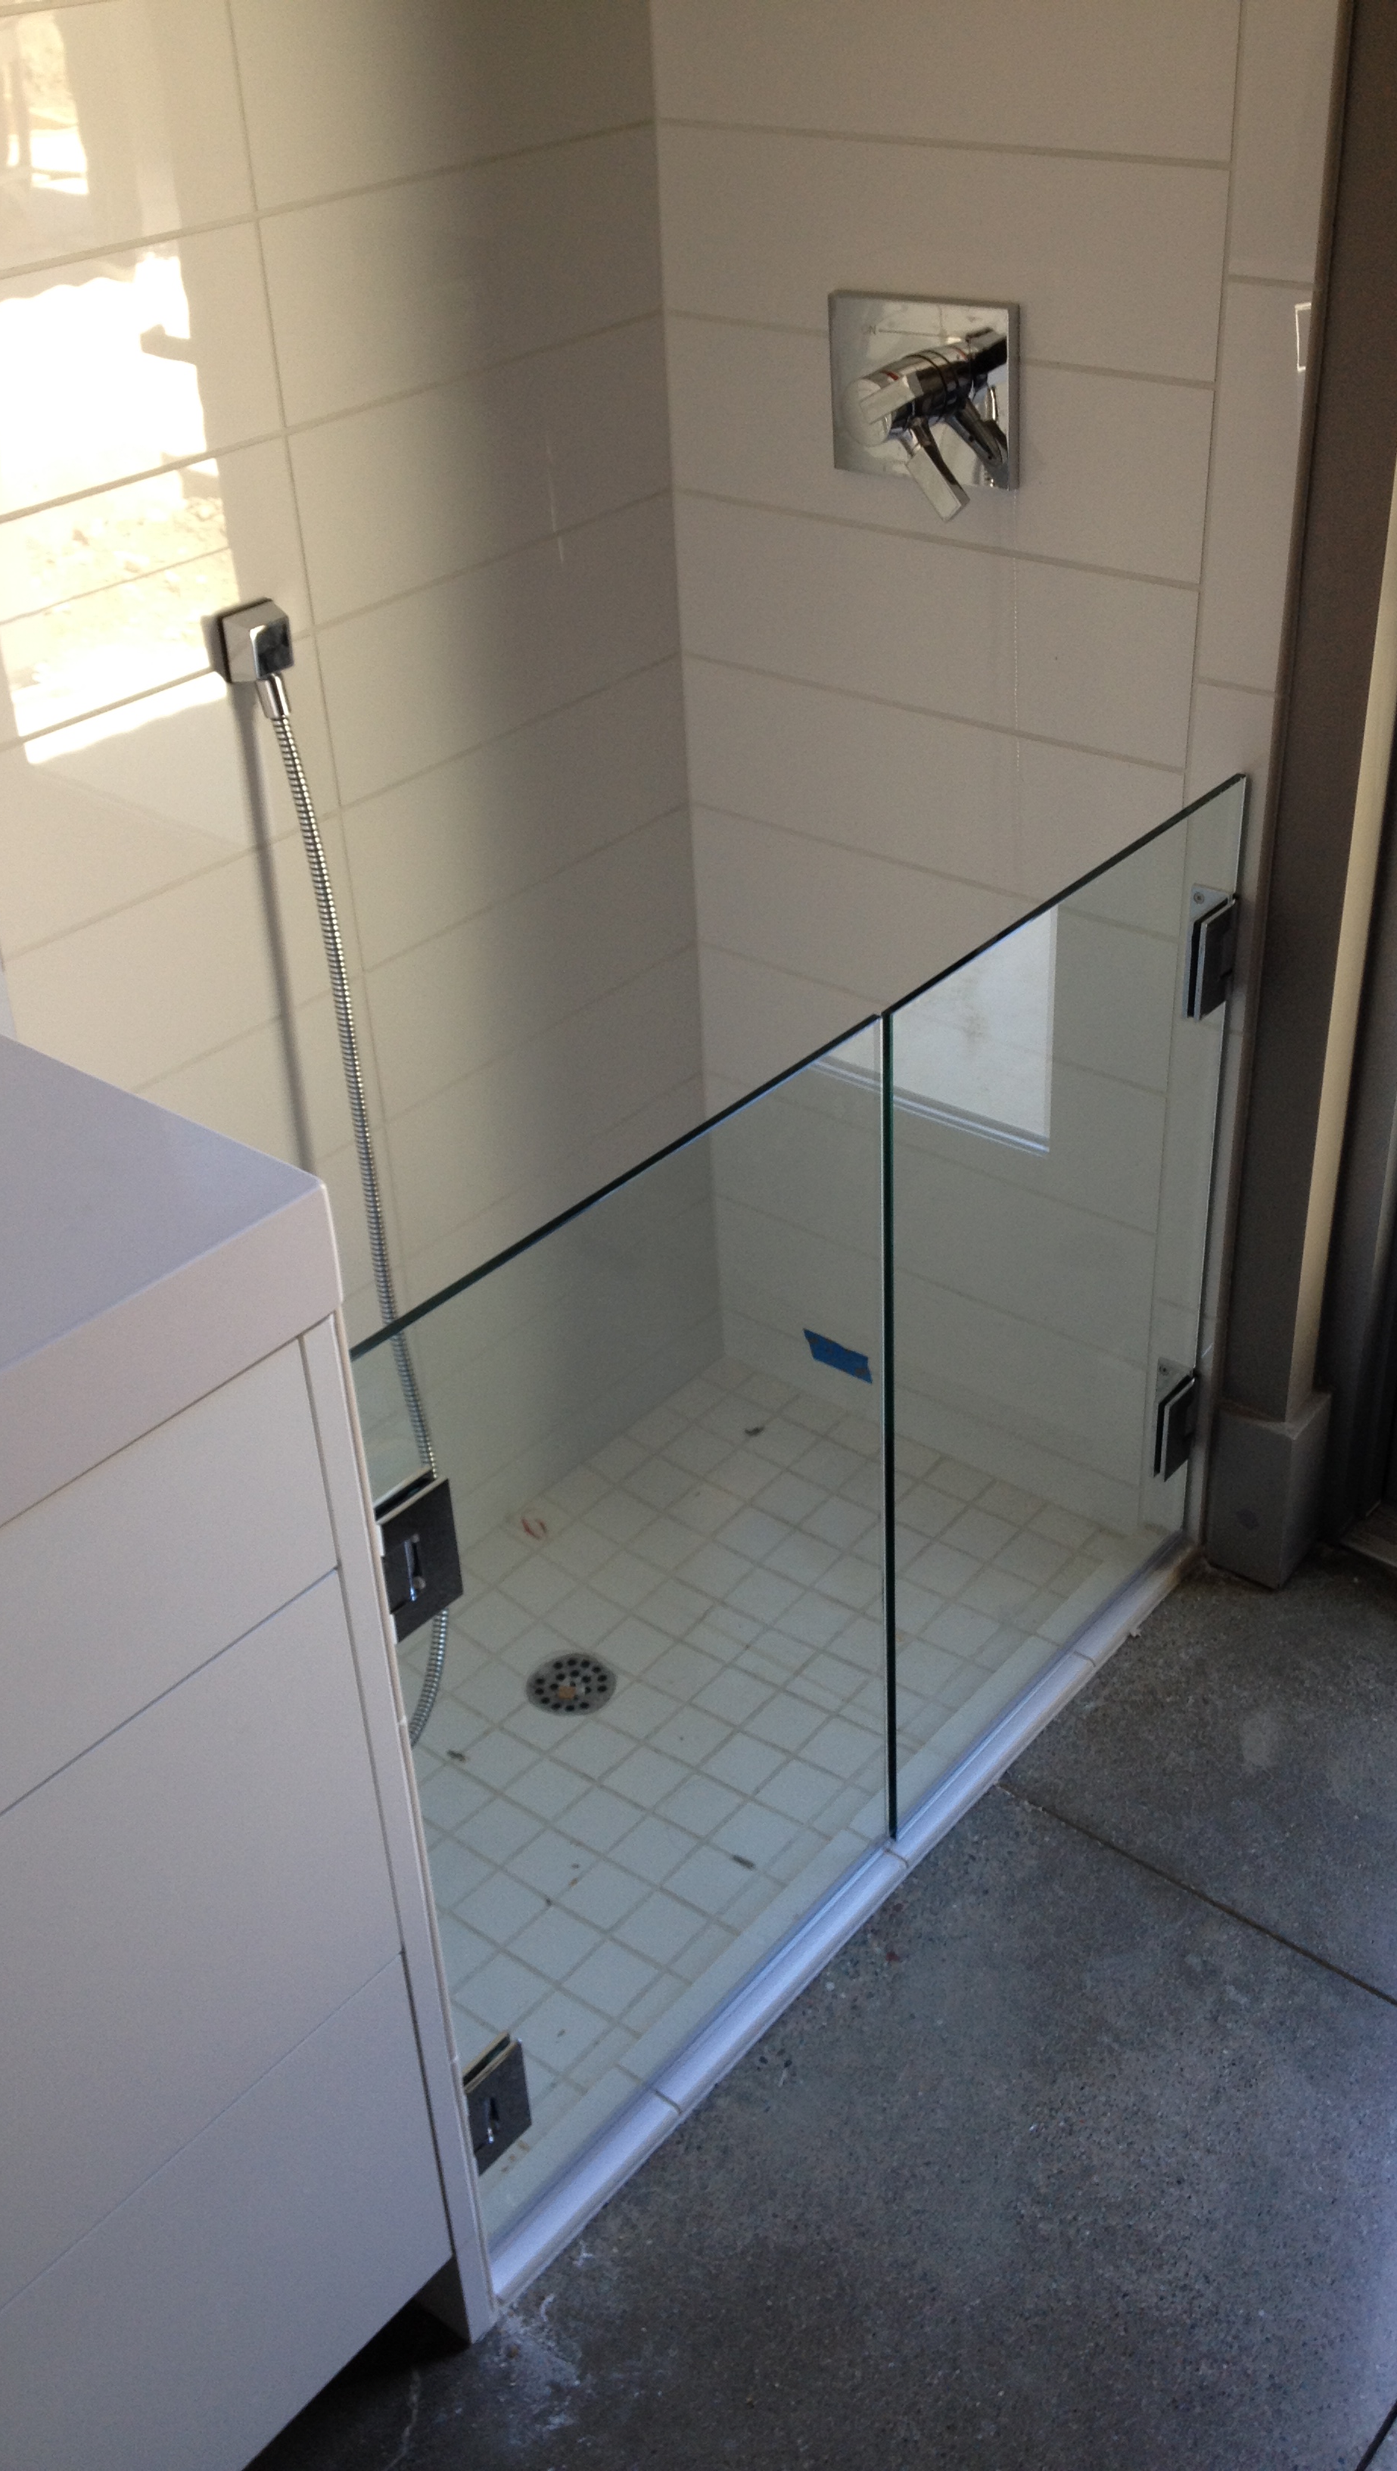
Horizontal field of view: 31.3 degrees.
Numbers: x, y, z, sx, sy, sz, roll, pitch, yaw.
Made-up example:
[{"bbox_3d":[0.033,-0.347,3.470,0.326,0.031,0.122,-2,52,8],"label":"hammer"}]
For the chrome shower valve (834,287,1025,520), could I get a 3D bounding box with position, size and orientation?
[{"bbox_3d":[0.163,-0.678,2.059,0.190,0.159,0.075,22,40,34],"label":"chrome shower valve"}]

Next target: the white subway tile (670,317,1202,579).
[{"bbox_3d":[0.189,-0.668,2.108,0.542,0.148,0.010,22,40,34],"label":"white subway tile"}]

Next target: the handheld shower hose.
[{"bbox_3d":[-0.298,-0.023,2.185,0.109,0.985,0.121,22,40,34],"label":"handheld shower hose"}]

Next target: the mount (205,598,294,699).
[{"bbox_3d":[-0.342,-0.461,1.961,0.033,0.059,0.051,22,40,34],"label":"mount"}]

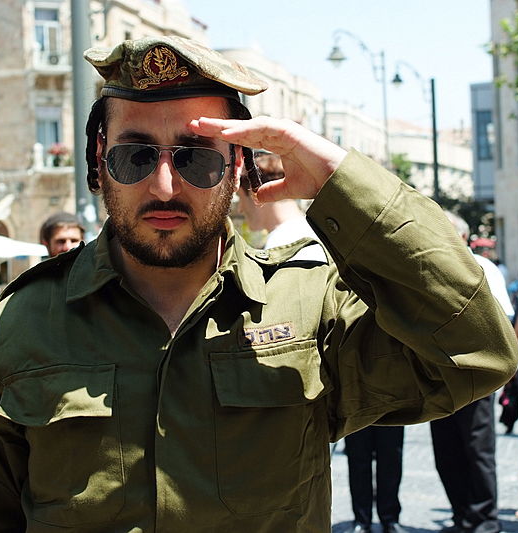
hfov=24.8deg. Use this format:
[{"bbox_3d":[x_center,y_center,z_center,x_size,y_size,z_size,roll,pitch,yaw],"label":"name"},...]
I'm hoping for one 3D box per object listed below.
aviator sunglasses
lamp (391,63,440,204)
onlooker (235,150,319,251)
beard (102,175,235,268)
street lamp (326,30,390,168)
[{"bbox_3d":[-0.105,-0.116,1.355,0.143,0.052,0.135,3,3,-4],"label":"aviator sunglasses"},{"bbox_3d":[5.035,-2.585,37.000,1.400,7.720,0.500,-2,0,6],"label":"lamp"},{"bbox_3d":[0.113,0.556,3.800,0.320,1.790,0.480,-2,0,30],"label":"onlooker"},{"bbox_3d":[-0.104,-0.052,1.355,0.150,0.112,0.110,3,3,-4],"label":"beard"},{"bbox_3d":[2.712,-2.435,31.000,1.570,7.590,0.550,-2,0,6],"label":"street lamp"}]

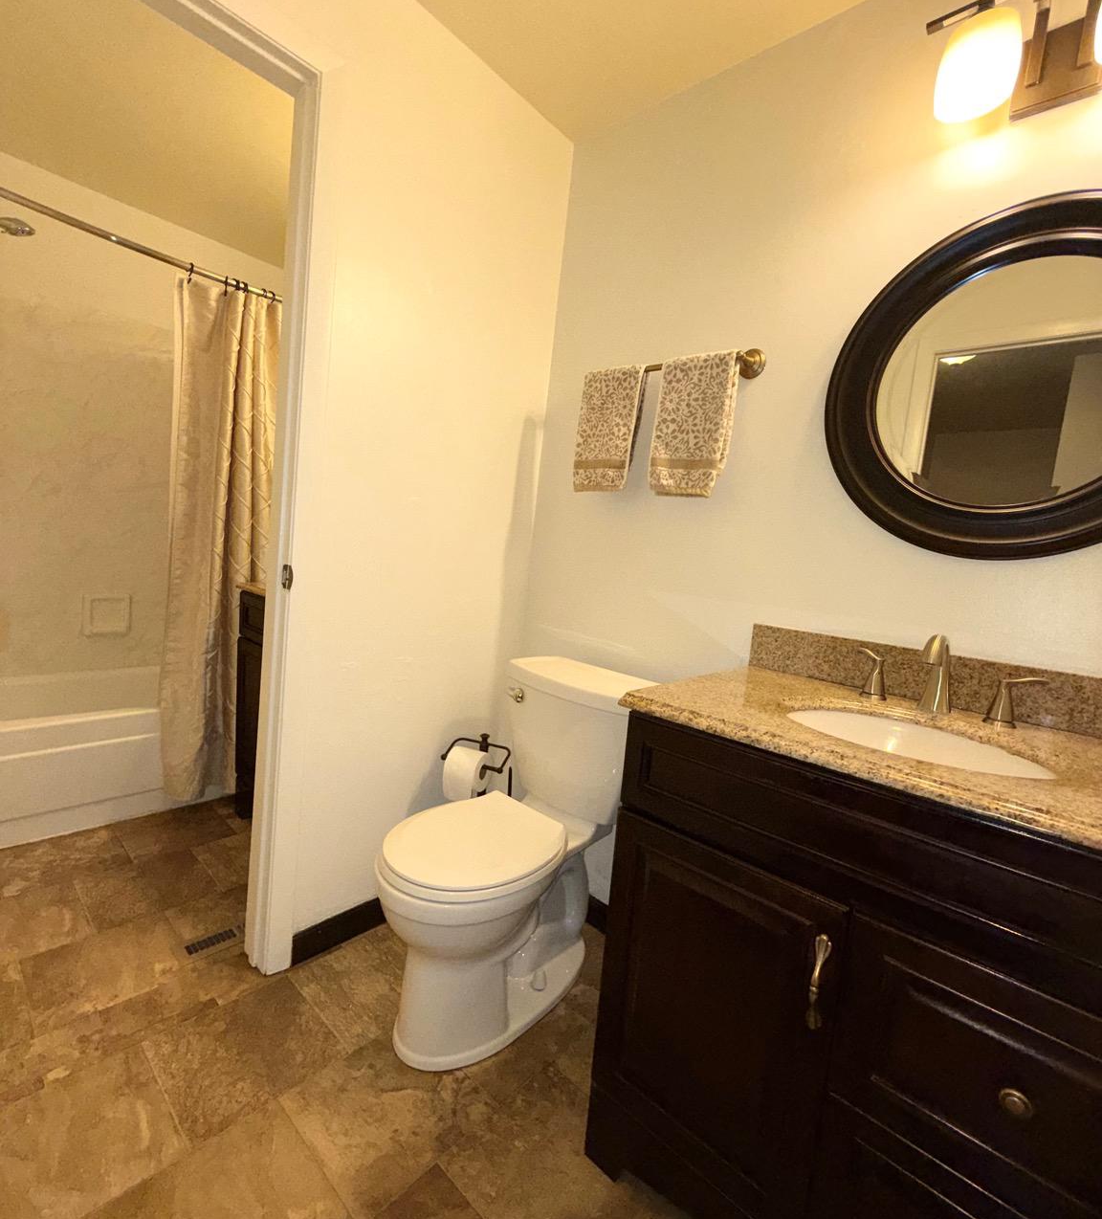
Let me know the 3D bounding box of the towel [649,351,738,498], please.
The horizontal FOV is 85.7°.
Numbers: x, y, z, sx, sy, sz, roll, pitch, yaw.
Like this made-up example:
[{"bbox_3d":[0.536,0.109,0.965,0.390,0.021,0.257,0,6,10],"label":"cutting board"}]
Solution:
[{"bbox_3d":[0.339,-0.447,1.451,0.205,0.336,0.054,10,8,41],"label":"towel"}]

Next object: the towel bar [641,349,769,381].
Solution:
[{"bbox_3d":[0.285,-0.615,1.537,0.522,0.068,0.084,10,8,41],"label":"towel bar"}]

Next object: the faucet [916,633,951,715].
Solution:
[{"bbox_3d":[0.693,0.116,1.068,0.050,0.150,0.158,10,8,41],"label":"faucet"}]

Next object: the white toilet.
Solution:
[{"bbox_3d":[-0.086,0.573,1.479,0.455,0.787,0.698,10,8,41],"label":"white toilet"}]

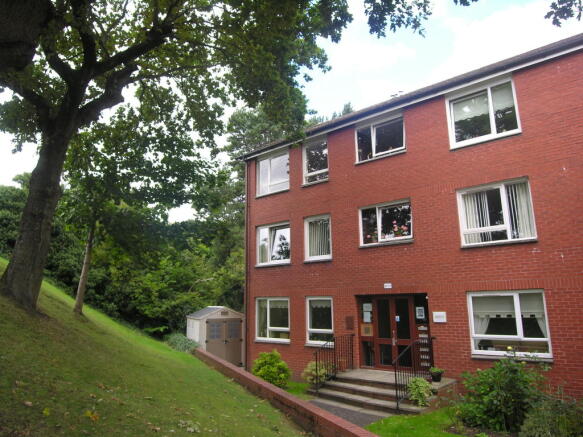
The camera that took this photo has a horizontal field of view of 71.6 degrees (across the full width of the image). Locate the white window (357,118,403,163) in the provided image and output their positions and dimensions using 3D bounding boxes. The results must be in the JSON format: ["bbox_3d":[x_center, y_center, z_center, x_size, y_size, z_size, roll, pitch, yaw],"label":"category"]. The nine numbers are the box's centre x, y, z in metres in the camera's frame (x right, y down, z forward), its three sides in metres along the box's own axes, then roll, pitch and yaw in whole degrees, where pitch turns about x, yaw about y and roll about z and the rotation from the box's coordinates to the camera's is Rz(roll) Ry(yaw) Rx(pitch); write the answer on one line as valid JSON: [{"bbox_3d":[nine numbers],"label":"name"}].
[{"bbox_3d":[2.716,-2.401,12.325,1.610,1.134,0.120,-11,-16,38],"label":"white window"}]

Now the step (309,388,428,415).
[{"bbox_3d":[1.597,4.136,9.136,2.950,0.135,0.420,-11,-16,39],"label":"step"}]

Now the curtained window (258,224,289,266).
[{"bbox_3d":[-0.621,0.930,14.443,1.579,1.423,0.120,-11,-16,38],"label":"curtained window"}]

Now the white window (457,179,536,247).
[{"bbox_3d":[4.955,-0.114,9.888,1.655,1.416,0.150,-11,-16,39],"label":"white window"}]

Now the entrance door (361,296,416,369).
[{"bbox_3d":[2.680,3.227,11.427,1.700,2.040,0.100,-11,-16,38],"label":"entrance door"}]

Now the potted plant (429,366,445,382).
[{"bbox_3d":[3.505,3.738,9.768,0.360,0.350,0.360,-11,-16,39],"label":"potted plant"}]

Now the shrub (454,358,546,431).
[{"bbox_3d":[4.052,3.351,7.870,1.420,1.200,1.250,-11,-16,38],"label":"shrub"}]

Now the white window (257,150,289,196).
[{"bbox_3d":[-0.685,-1.637,15.042,1.624,1.426,0.150,-11,-16,39],"label":"white window"}]

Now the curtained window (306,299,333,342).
[{"bbox_3d":[0.906,3.198,12.669,1.033,1.437,0.120,-11,-16,38],"label":"curtained window"}]

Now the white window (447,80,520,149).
[{"bbox_3d":[4.961,-2.670,10.482,1.612,1.430,0.120,-11,-16,38],"label":"white window"}]

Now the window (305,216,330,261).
[{"bbox_3d":[0.864,0.643,13.243,1.073,1.436,0.150,-11,-16,39],"label":"window"}]

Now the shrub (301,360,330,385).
[{"bbox_3d":[0.763,4.426,11.526,0.800,0.680,0.750,-11,-16,39],"label":"shrub"}]

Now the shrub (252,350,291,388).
[{"bbox_3d":[-0.583,4.470,12.232,1.100,1.000,1.050,-1,-12,0],"label":"shrub"}]

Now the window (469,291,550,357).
[{"bbox_3d":[5.005,2.440,9.360,1.612,1.445,0.120,-11,-16,38],"label":"window"}]

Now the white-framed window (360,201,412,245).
[{"bbox_3d":[2.716,0.171,11.751,1.666,1.113,0.150,-11,-16,39],"label":"white-framed window"}]

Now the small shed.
[{"bbox_3d":[-2.935,4.530,15.560,1.800,2.180,2.000,6,-14,-28],"label":"small shed"}]

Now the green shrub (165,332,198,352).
[{"bbox_3d":[-3.807,4.389,14.216,1.150,0.720,1.000,-11,-16,39],"label":"green shrub"}]

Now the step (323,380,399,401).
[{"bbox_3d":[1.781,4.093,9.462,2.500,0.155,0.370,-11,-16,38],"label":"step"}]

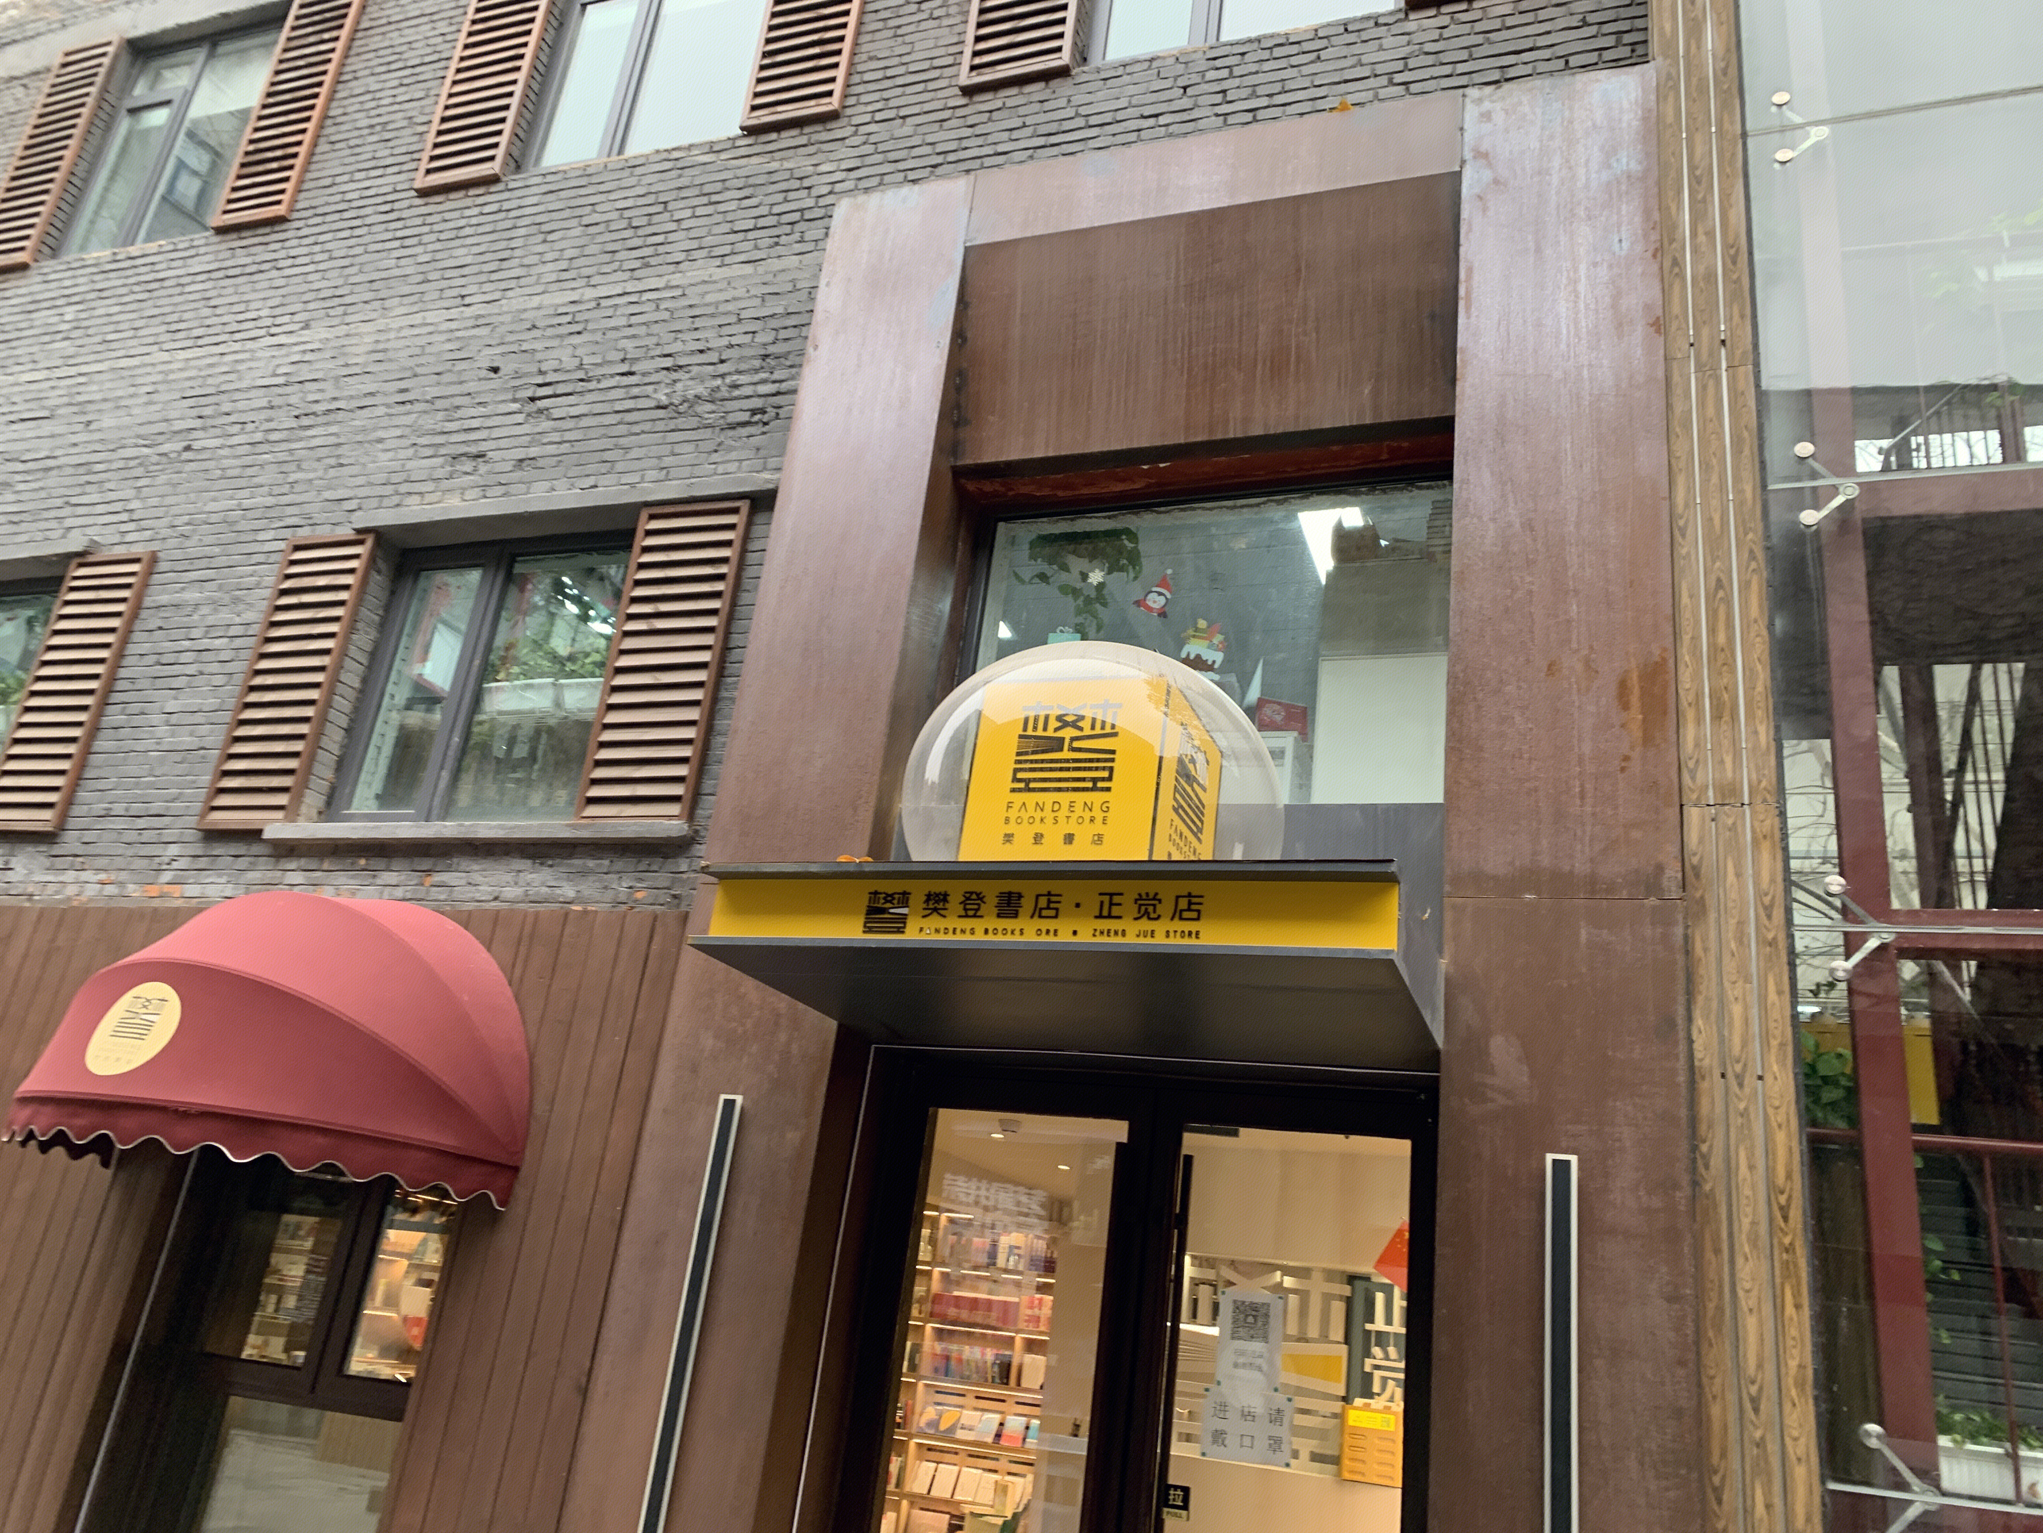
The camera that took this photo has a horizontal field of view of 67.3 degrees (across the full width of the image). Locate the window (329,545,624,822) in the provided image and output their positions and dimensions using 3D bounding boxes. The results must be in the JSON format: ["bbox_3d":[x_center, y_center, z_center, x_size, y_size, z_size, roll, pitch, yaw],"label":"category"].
[{"bbox_3d":[-2.394,-0.373,6.953,1.500,1.470,0.100,-1,-21,22],"label":"window"}]

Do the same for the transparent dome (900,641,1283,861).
[{"bbox_3d":[0.236,0.042,4.797,1.180,0.830,1.180,-1,-21,22],"label":"transparent dome"}]

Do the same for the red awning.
[{"bbox_3d":[-2.983,0.918,5.809,2.080,1.180,1.070,-1,-21,22],"label":"red awning"}]

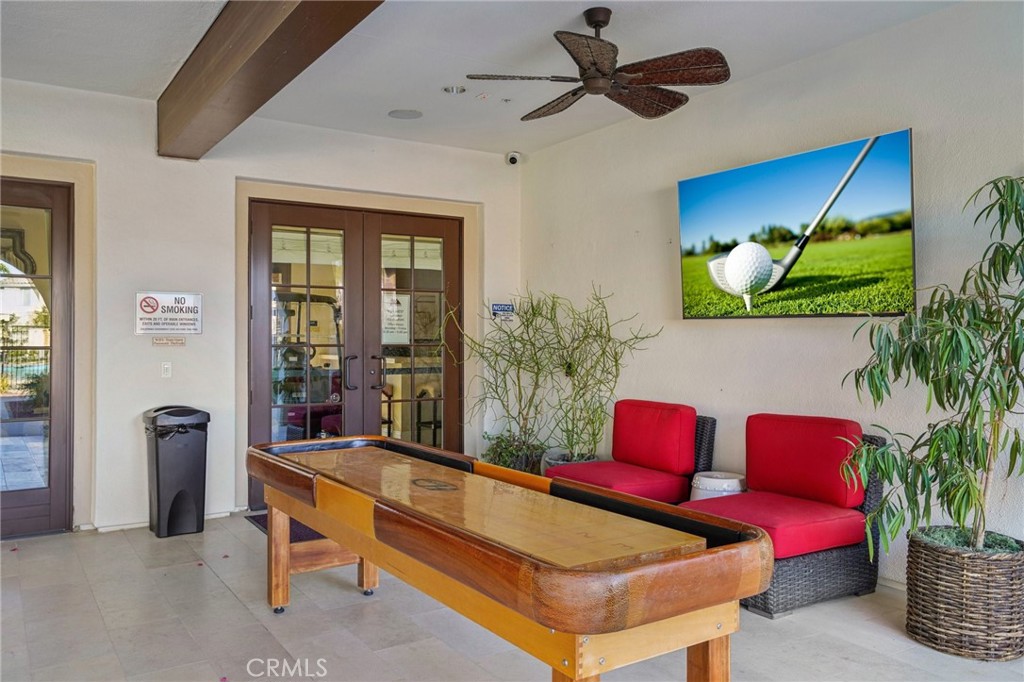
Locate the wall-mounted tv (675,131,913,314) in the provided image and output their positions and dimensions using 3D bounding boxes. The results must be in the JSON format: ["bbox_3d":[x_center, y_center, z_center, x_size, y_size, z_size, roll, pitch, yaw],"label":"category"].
[{"bbox_3d":[1.675,-0.643,4.819,0.060,0.975,1.670,-4,3,-34],"label":"wall-mounted tv"}]

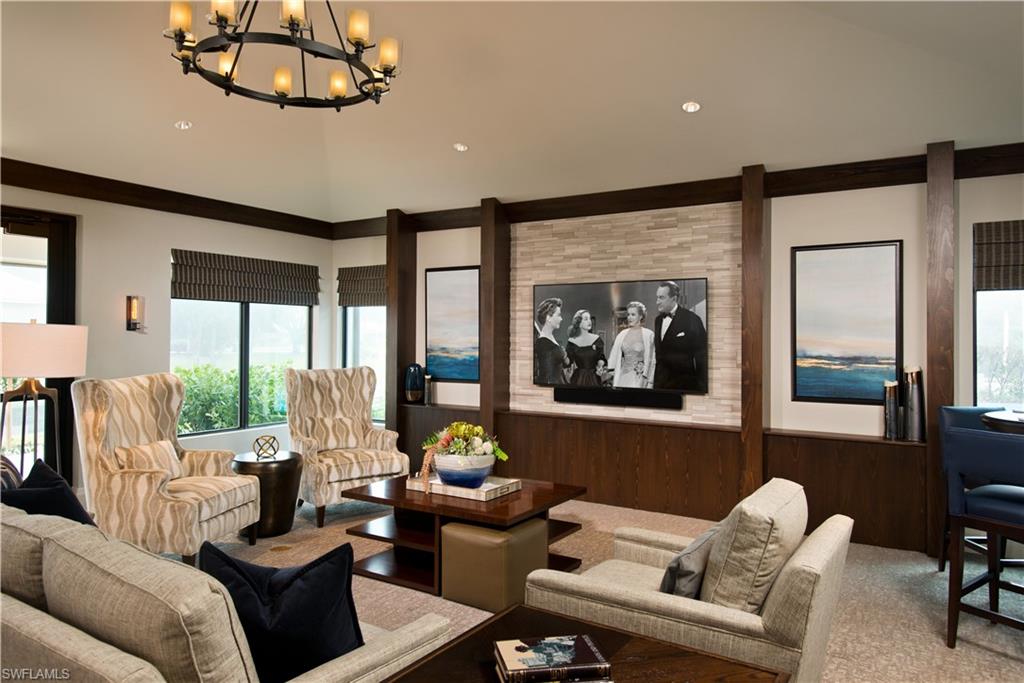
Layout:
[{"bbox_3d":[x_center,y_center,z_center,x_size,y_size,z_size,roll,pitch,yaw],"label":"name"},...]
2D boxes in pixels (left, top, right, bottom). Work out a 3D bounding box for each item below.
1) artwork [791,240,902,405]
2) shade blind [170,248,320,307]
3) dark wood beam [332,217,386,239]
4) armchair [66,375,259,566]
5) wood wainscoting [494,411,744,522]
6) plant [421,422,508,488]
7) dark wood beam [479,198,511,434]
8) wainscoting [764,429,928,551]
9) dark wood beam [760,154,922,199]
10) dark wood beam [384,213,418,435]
[{"bbox_3d":[2.419,-0.127,4.949,0.719,1.148,0.045,0,1,31],"label":"artwork"},{"bbox_3d":[-2.652,-0.628,7.023,0.080,0.450,1.762,0,0,32],"label":"shade blind"},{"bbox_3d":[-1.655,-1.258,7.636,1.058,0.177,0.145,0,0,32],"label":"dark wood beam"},{"bbox_3d":[-2.184,0.811,4.406,0.860,1.140,0.760,0,0,11],"label":"armchair"},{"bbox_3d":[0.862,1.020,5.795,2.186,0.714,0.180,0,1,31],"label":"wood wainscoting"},{"bbox_3d":[-0.303,0.709,4.262,0.470,0.390,0.400,0,1,31],"label":"plant"},{"bbox_3d":[-0.153,0.037,6.638,0.171,2.804,0.273,0,0,32],"label":"dark wood beam"},{"bbox_3d":[2.427,1.067,5.014,1.059,0.749,0.217,0,0,32],"label":"wainscoting"},{"bbox_3d":[2.447,-1.198,5.031,1.059,0.178,0.166,0,0,32],"label":"dark wood beam"},{"bbox_3d":[-1.156,0.041,7.176,0.149,2.770,0.296,0,0,32],"label":"dark wood beam"}]

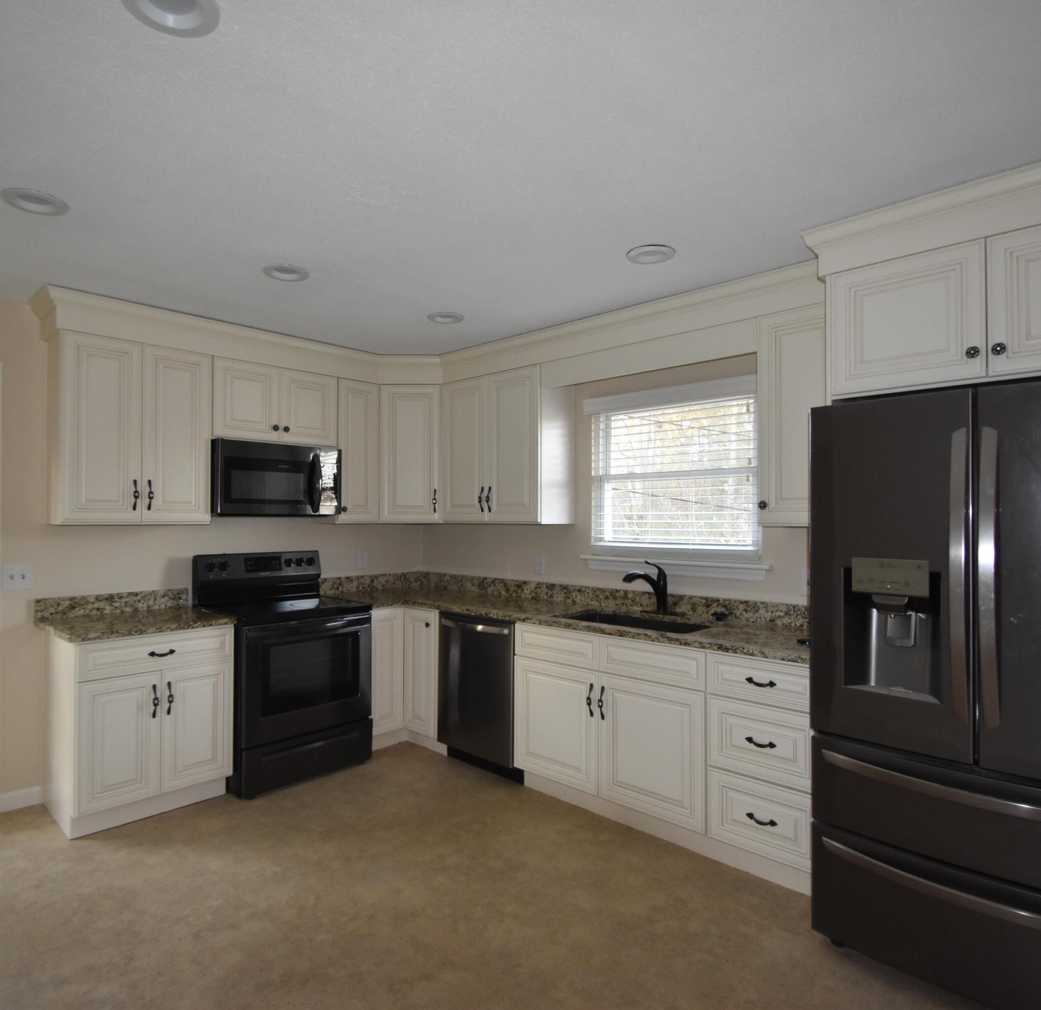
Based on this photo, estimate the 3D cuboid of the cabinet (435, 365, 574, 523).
[{"bbox_3d":[-0.098,-0.338,4.038,0.872,0.910,0.330,-1,-2,43],"label":"cabinet"}]

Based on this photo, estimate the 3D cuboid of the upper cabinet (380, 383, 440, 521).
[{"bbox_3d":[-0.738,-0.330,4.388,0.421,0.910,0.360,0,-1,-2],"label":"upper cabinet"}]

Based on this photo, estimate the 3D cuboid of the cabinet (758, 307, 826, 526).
[{"bbox_3d":[1.278,-0.359,2.761,0.350,0.919,0.324,-1,-2,43],"label":"cabinet"}]

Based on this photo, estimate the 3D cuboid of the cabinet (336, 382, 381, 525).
[{"bbox_3d":[-1.166,-0.338,4.205,0.324,0.921,0.307,-1,-2,43],"label":"cabinet"}]

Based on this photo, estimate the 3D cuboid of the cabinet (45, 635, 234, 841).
[{"bbox_3d":[-1.900,1.035,3.145,0.633,0.872,0.664,-1,-2,43],"label":"cabinet"}]

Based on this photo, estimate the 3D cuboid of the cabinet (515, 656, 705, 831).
[{"bbox_3d":[0.573,1.063,3.140,1.062,0.586,0.614,-1,-2,43],"label":"cabinet"}]

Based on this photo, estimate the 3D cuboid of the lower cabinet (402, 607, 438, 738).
[{"bbox_3d":[-0.402,1.002,4.071,0.335,0.754,0.612,-1,-2,43],"label":"lower cabinet"}]

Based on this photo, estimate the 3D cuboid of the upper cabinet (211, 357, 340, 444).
[{"bbox_3d":[-1.526,-0.581,3.808,0.325,0.436,0.764,-1,-2,43],"label":"upper cabinet"}]

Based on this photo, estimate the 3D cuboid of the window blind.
[{"bbox_3d":[0.775,-0.193,3.400,1.040,0.880,0.070,-1,-2,43],"label":"window blind"}]

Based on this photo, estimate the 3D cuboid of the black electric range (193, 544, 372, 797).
[{"bbox_3d":[-1.365,0.890,3.631,0.695,1.185,0.762,-1,-2,43],"label":"black electric range"}]

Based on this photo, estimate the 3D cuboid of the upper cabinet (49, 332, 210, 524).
[{"bbox_3d":[-2.018,-0.357,3.277,0.325,0.910,0.675,-1,-2,43],"label":"upper cabinet"}]

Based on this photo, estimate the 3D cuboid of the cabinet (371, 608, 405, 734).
[{"bbox_3d":[-1.051,1.000,4.065,0.612,0.754,0.285,-1,-2,43],"label":"cabinet"}]

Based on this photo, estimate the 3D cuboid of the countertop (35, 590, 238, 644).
[{"bbox_3d":[-1.911,0.536,3.147,0.655,0.133,0.704,-1,-2,43],"label":"countertop"}]

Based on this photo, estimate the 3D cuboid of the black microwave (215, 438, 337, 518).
[{"bbox_3d":[-1.506,-0.148,3.785,0.395,0.426,0.761,-1,-2,43],"label":"black microwave"}]

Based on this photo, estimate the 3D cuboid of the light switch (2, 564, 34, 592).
[{"bbox_3d":[-2.429,0.349,3.050,0.012,0.120,0.120,-1,-2,43],"label":"light switch"}]

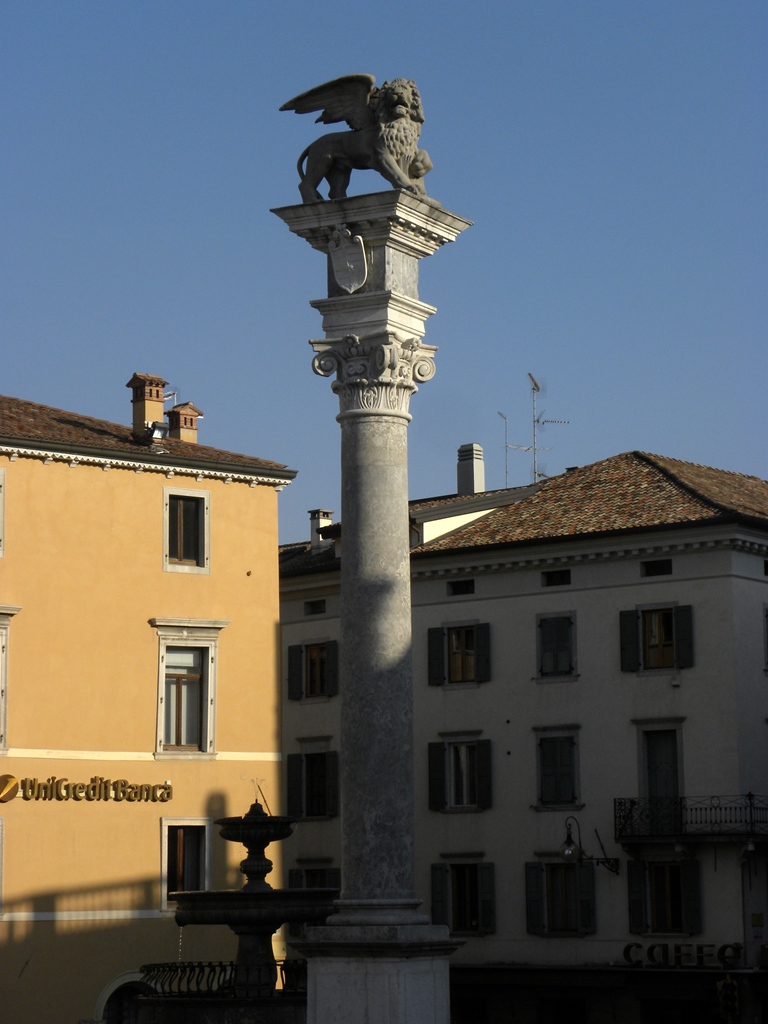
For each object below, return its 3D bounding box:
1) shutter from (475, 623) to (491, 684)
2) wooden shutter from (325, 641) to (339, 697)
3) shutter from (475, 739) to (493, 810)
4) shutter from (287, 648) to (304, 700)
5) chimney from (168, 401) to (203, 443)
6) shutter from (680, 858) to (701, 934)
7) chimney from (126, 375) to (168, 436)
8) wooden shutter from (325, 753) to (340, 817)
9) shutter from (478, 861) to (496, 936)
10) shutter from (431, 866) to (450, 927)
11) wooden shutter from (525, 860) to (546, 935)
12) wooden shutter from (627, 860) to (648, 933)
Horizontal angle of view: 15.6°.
[{"bbox_3d":[2.592,3.694,73.772,0.530,1.520,0.050,-7,-10,42],"label":"shutter"},{"bbox_3d":[-1.500,4.469,80.453,0.055,1.556,0.550,5,-10,-37],"label":"wooden shutter"},{"bbox_3d":[2.686,7.042,75.509,0.519,1.822,0.055,-7,-10,39],"label":"shutter"},{"bbox_3d":[-2.587,4.670,81.851,0.055,1.544,0.550,5,-10,-37],"label":"shutter"},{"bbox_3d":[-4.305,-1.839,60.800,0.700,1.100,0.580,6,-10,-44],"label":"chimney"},{"bbox_3d":[7.169,8.990,65.623,0.520,1.700,0.045,-7,-10,41],"label":"shutter"},{"bbox_3d":[-5.165,-2.317,61.300,0.660,1.400,0.630,6,-10,-43],"label":"chimney"},{"bbox_3d":[-1.488,7.762,80.038,0.055,1.845,0.550,5,-10,-37],"label":"wooden shutter"},{"bbox_3d":[2.552,9.589,69.724,0.520,1.700,0.045,-7,-10,41],"label":"shutter"},{"bbox_3d":[1.463,10.165,74.024,0.540,1.820,0.050,-7,-10,42],"label":"shutter"},{"bbox_3d":[3.970,10.171,74.041,0.531,1.847,0.055,-7,-10,39],"label":"wooden shutter"},{"bbox_3d":[6.023,9.137,66.641,0.520,1.700,0.045,-7,-10,41],"label":"wooden shutter"}]

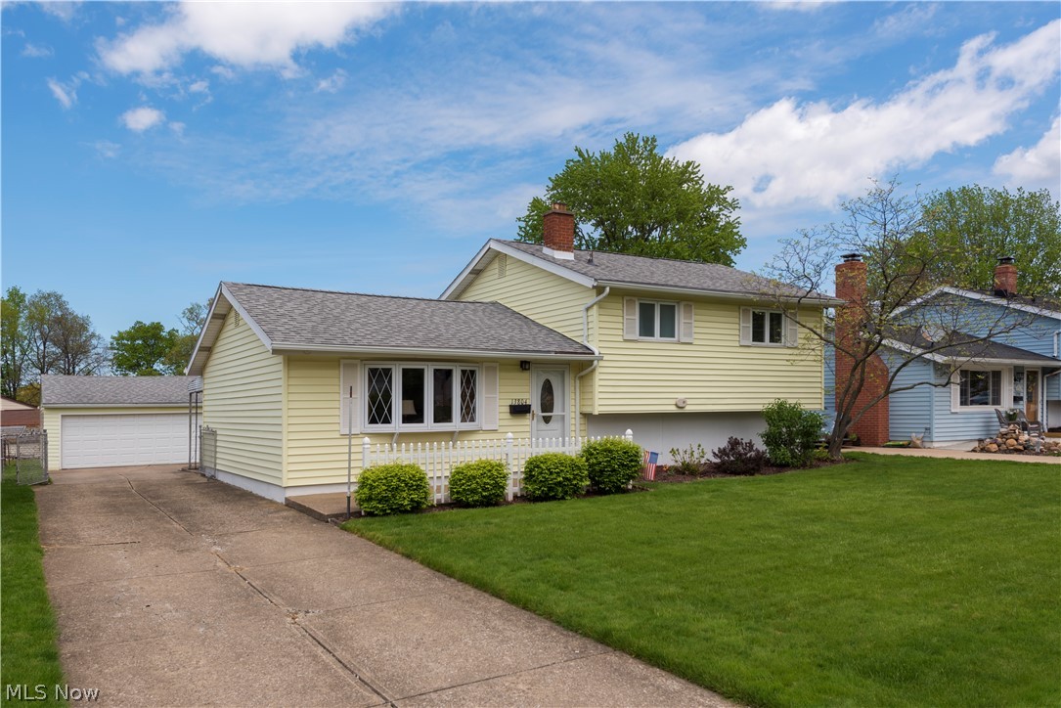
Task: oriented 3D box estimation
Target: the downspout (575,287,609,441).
[{"bbox_3d":[1.350,0.370,15.370,0.300,3.600,0.900,2,-4,-33],"label":"downspout"}]

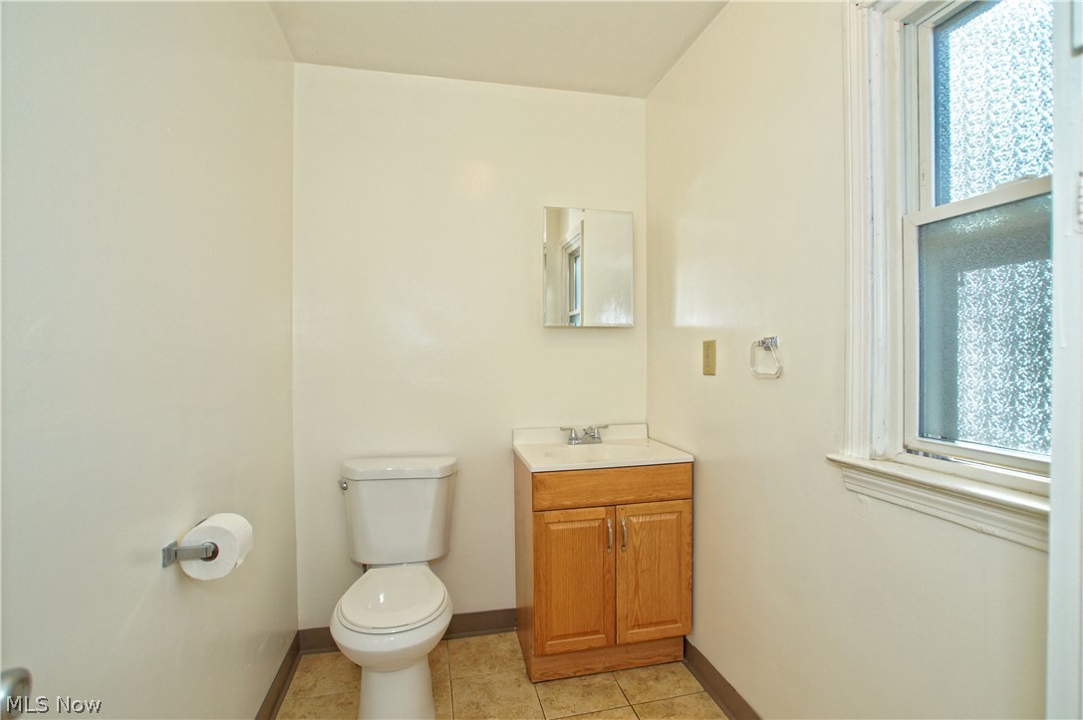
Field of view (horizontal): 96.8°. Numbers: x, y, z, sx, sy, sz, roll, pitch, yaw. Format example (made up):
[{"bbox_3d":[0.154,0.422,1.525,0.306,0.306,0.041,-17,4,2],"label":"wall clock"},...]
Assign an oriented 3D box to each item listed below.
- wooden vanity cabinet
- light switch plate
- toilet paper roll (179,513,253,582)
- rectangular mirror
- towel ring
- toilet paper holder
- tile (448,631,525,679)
[{"bbox_3d":[0.234,0.800,1.994,0.620,0.808,0.422,0,1,-12],"label":"wooden vanity cabinet"},{"bbox_3d":[0.597,-0.008,1.717,0.008,0.122,0.082,0,1,-12],"label":"light switch plate"},{"bbox_3d":[-0.725,0.414,1.079,0.115,0.115,0.095,0,1,-12],"label":"toilet paper roll"},{"bbox_3d":[0.215,-0.411,2.161,0.416,0.521,0.035,0,1,-12],"label":"rectangular mirror"},{"bbox_3d":[0.646,-0.007,1.358,0.062,0.125,0.130,0,1,-12],"label":"towel ring"},{"bbox_3d":[-0.753,0.409,1.079,0.082,0.042,0.170,0,1,-12],"label":"toilet paper holder"},{"bbox_3d":[-0.218,1.209,1.988,0.302,0.010,0.285,0,1,-12],"label":"tile"}]

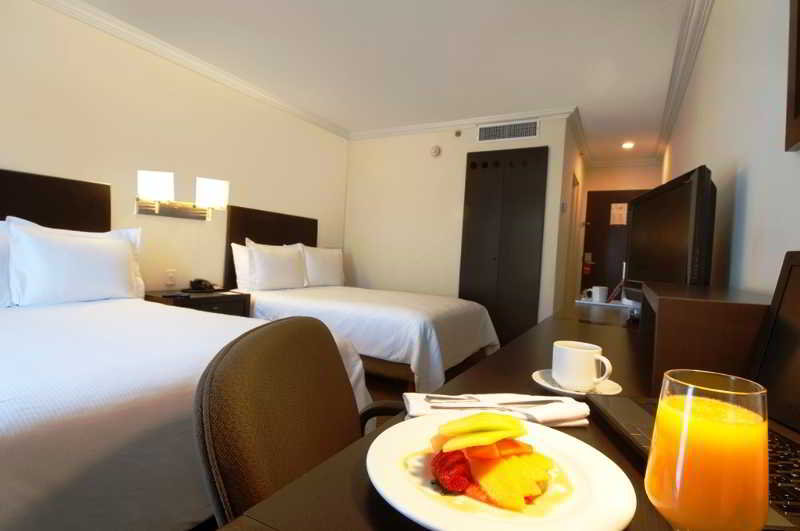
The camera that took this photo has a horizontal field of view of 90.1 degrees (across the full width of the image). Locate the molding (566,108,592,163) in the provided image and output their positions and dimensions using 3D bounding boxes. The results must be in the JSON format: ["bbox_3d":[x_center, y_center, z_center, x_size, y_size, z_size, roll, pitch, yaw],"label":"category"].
[{"bbox_3d":[2.255,-1.507,4.929,0.090,0.080,2.400,4,2,30],"label":"molding"}]

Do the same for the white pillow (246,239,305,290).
[{"bbox_3d":[-1.195,0.002,3.888,0.180,0.470,0.690,-8,-4,30],"label":"white pillow"}]

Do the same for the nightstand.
[{"bbox_3d":[-1.663,0.508,3.190,0.490,0.580,0.680,4,2,30],"label":"nightstand"}]

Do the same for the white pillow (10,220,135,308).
[{"bbox_3d":[-2.039,0.000,2.575,0.170,0.470,0.670,-13,-6,29],"label":"white pillow"}]

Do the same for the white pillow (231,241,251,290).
[{"bbox_3d":[-1.365,0.013,3.961,0.160,0.460,0.660,-12,-6,29],"label":"white pillow"}]

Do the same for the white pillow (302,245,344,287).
[{"bbox_3d":[-0.873,0.019,4.513,0.180,0.460,0.680,-8,-4,30],"label":"white pillow"}]

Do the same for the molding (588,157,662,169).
[{"bbox_3d":[3.193,-1.482,5.705,0.945,0.080,0.090,4,2,30],"label":"molding"}]

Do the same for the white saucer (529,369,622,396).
[{"bbox_3d":[0.319,0.215,0.727,0.150,0.022,0.150,4,2,30],"label":"white saucer"}]

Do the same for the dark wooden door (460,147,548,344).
[{"bbox_3d":[1.084,-0.178,4.334,0.876,2.123,0.050,4,2,30],"label":"dark wooden door"}]

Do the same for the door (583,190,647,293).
[{"bbox_3d":[3.152,-0.068,5.801,0.897,2.032,0.050,4,2,30],"label":"door"}]

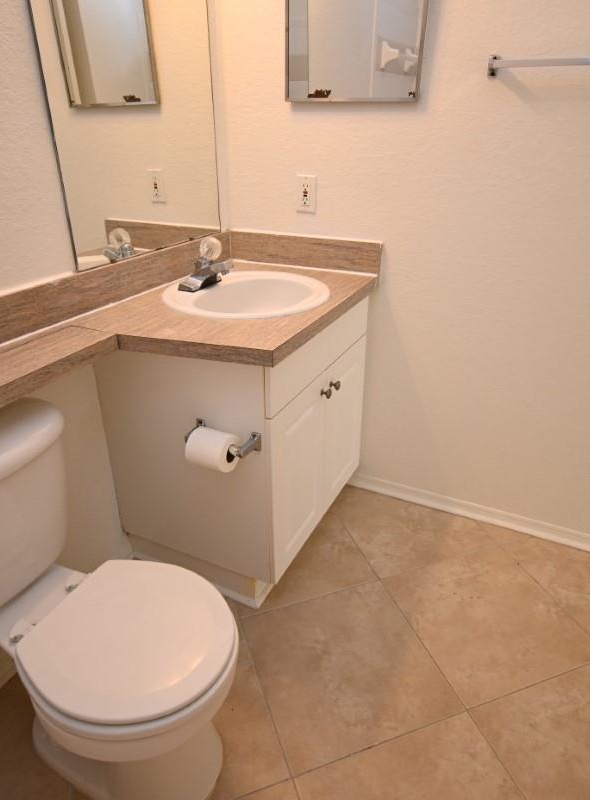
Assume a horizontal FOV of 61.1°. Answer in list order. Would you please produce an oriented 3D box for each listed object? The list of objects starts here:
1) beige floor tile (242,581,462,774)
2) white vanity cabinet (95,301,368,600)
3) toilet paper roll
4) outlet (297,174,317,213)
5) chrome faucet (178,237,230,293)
[{"bbox_3d":[0.137,0.731,1.396,0.464,0.010,0.464,-9,29,-17],"label":"beige floor tile"},{"bbox_3d":[-0.146,0.080,1.725,0.564,0.840,0.735,13,30,23],"label":"white vanity cabinet"},{"bbox_3d":[-0.206,0.123,1.248,0.102,0.096,0.096,13,30,23],"label":"toilet paper roll"},{"bbox_3d":[0.038,-0.688,1.675,0.072,0.115,0.010,13,30,23],"label":"outlet"},{"bbox_3d":[-0.248,-0.404,1.486,0.145,0.150,0.160,13,30,23],"label":"chrome faucet"}]

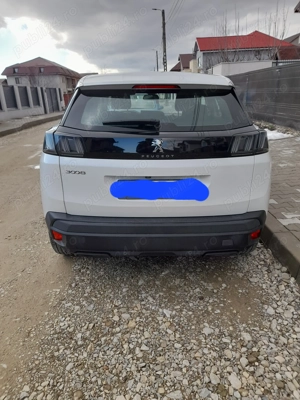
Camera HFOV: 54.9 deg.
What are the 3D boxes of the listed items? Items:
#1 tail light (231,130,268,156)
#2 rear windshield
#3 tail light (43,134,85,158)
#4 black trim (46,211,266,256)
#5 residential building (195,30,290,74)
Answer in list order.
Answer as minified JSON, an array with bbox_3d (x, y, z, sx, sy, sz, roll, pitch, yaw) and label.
[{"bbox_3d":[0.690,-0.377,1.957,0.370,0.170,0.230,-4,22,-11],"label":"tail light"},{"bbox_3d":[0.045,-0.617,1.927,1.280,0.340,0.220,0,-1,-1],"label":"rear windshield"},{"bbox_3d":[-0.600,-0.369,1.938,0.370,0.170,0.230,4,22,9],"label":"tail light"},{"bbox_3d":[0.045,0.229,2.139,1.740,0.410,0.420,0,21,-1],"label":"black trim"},{"bbox_3d":[11.477,-18.406,38.972,12.000,7.800,8.500,-2,21,3],"label":"residential building"}]

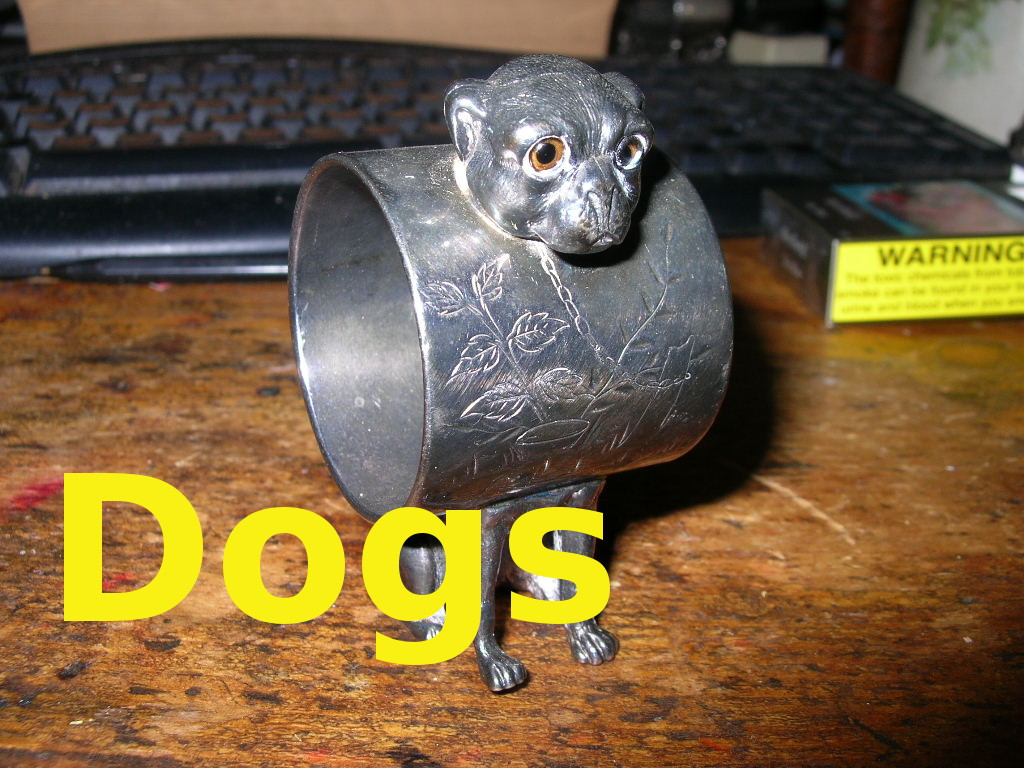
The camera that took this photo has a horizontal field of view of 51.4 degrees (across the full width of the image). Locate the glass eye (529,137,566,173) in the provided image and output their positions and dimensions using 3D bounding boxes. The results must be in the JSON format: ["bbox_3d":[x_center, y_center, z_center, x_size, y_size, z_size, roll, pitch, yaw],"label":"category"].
[{"bbox_3d":[0.004,-0.024,0.109,0.004,0.004,0.003,-5,23,-17],"label":"glass eye"}]

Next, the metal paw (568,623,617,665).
[{"bbox_3d":[0.010,0.034,0.144,0.005,0.004,0.006,-10,24,-23],"label":"metal paw"}]

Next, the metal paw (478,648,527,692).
[{"bbox_3d":[-0.002,0.037,0.139,0.005,0.004,0.006,-11,25,-25],"label":"metal paw"}]

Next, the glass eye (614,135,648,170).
[{"bbox_3d":[0.013,-0.025,0.114,0.004,0.004,0.003,-14,27,-35],"label":"glass eye"}]

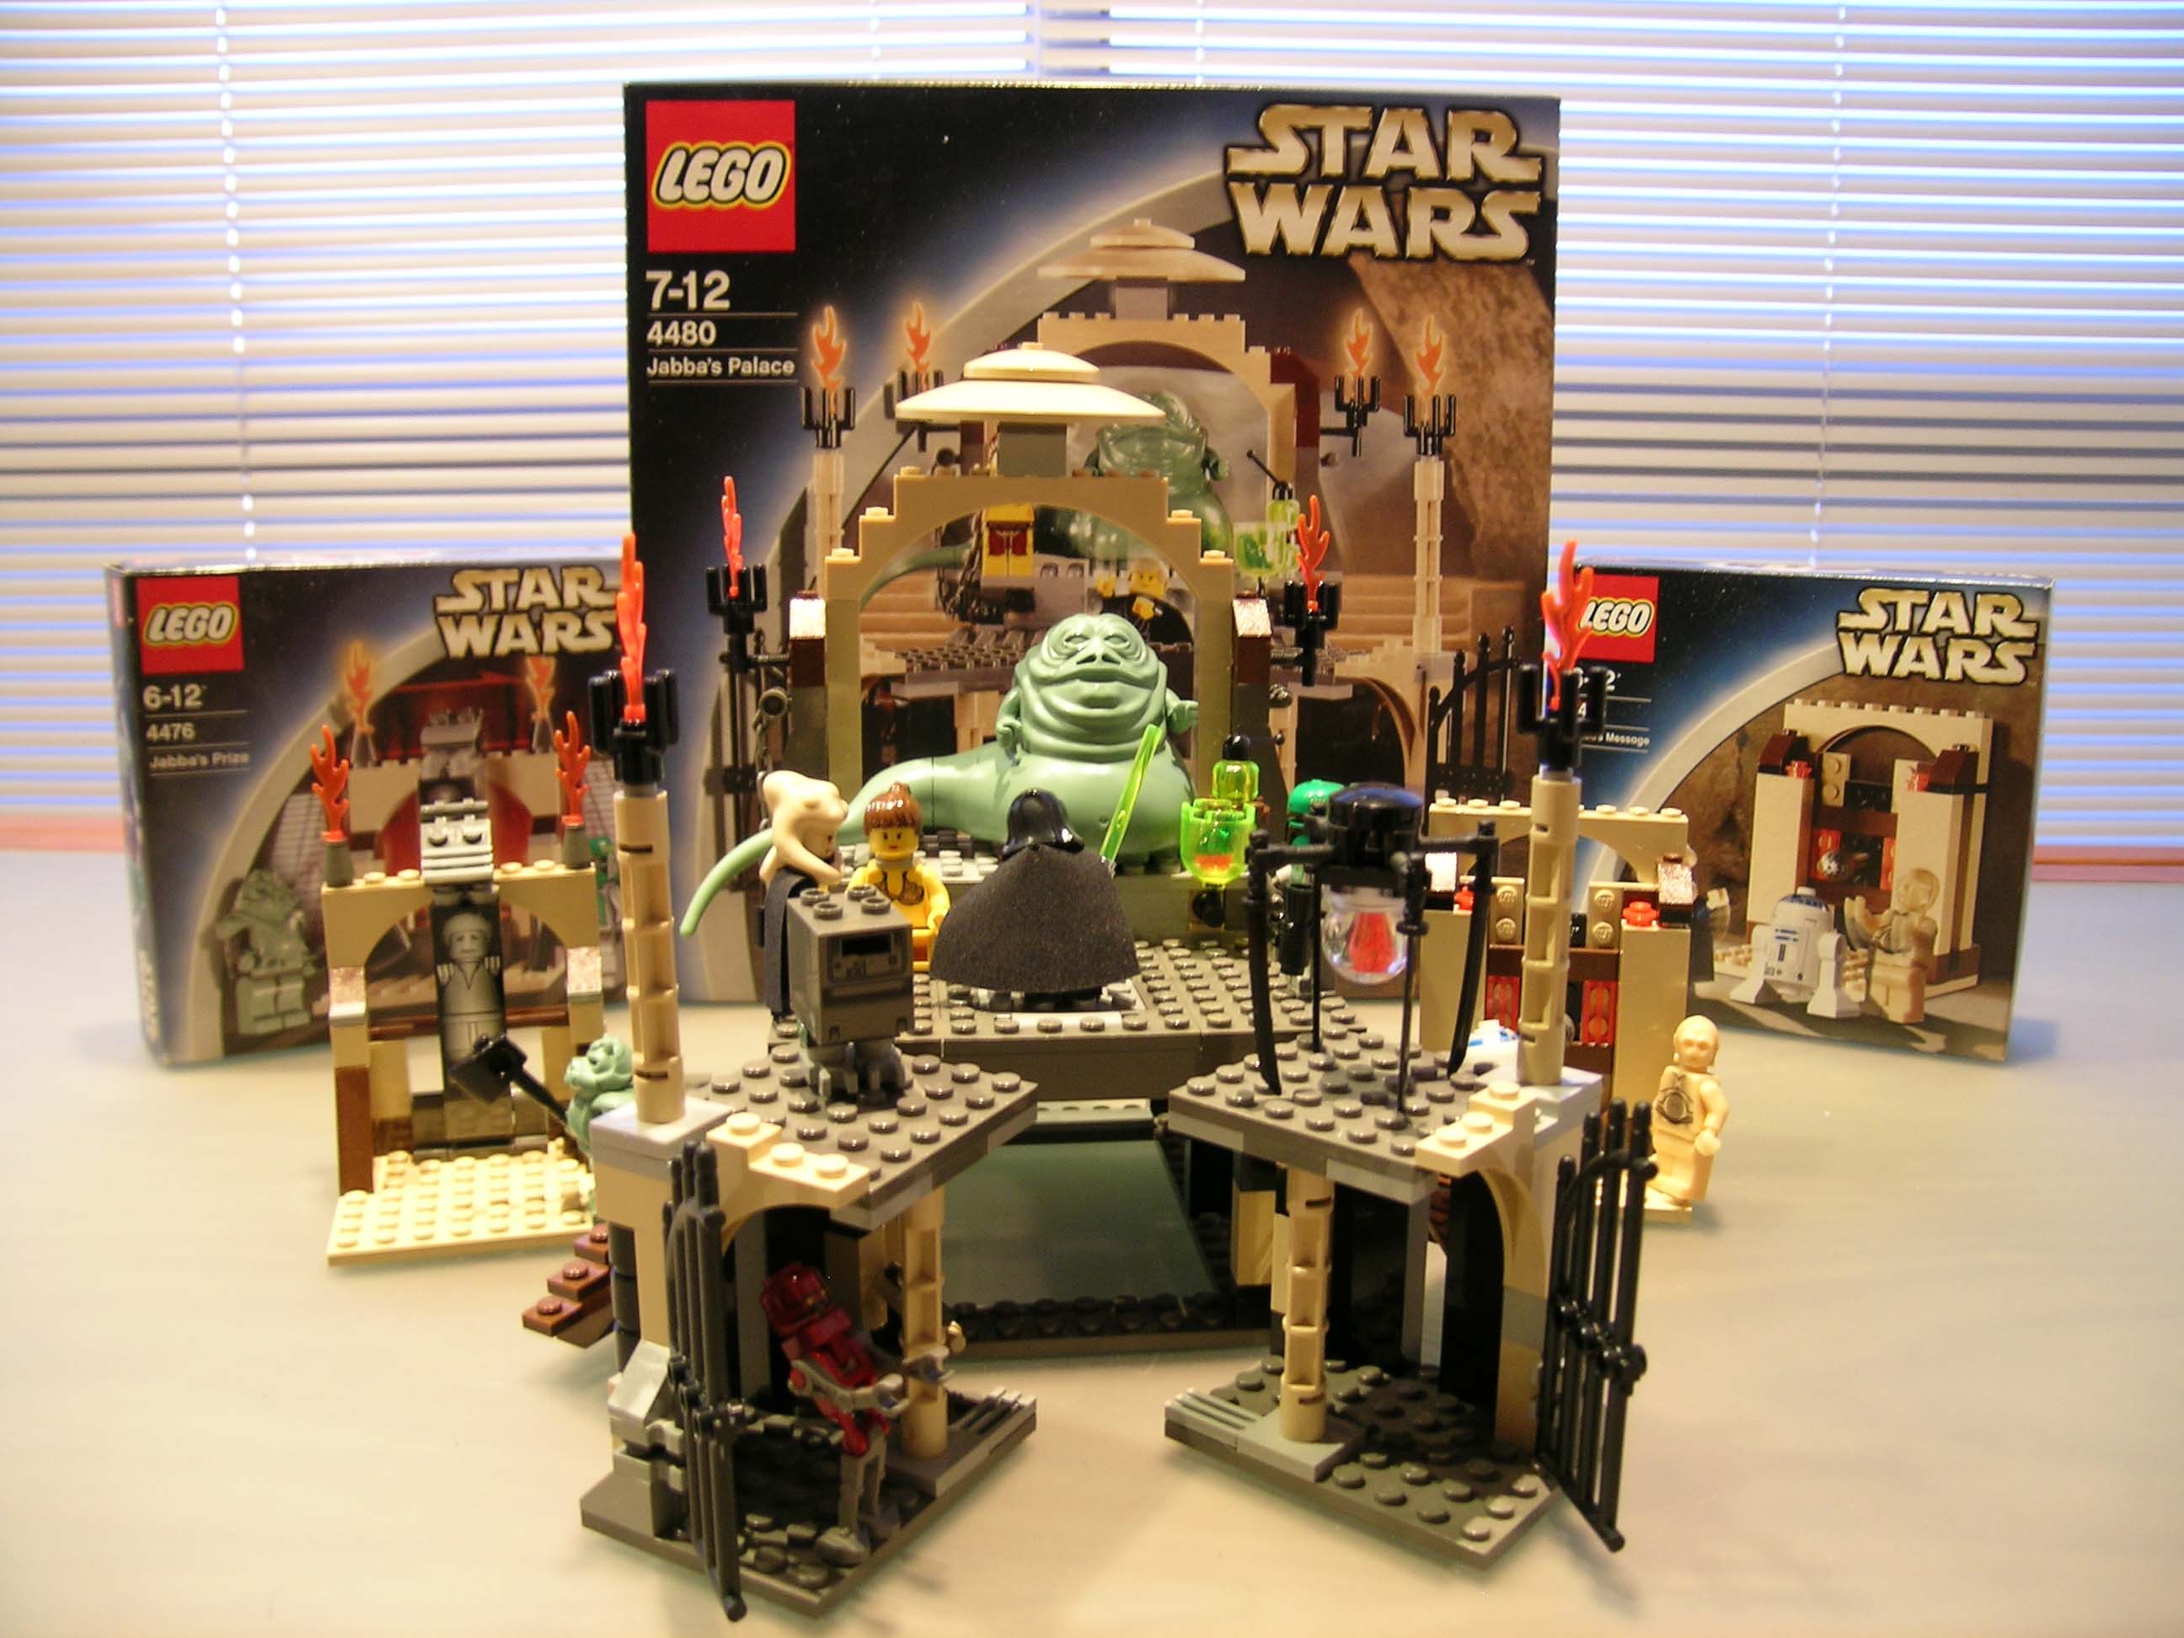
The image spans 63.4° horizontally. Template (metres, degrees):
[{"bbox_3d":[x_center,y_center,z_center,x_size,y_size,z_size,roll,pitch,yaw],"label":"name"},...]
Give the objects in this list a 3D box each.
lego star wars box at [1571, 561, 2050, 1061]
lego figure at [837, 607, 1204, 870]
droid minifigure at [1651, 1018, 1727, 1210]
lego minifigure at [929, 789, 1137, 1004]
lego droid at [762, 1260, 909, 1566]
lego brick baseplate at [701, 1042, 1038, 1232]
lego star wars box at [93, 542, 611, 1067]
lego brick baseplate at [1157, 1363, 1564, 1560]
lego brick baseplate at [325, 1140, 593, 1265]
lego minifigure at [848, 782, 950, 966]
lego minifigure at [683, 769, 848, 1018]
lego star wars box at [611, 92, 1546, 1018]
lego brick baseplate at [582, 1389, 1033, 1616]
[{"bbox_3d":[0.223,-0.006,0.568,0.141,0.142,0.042,6,12,26],"label":"lego star wars box"},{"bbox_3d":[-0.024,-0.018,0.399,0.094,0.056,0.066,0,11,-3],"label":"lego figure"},{"bbox_3d":[0.136,0.066,0.405,0.012,0.042,0.022,-7,13,-34],"label":"droid minifigure"},{"bbox_3d":[-0.011,0.016,0.342,0.039,0.043,0.019,1,11,1],"label":"lego minifigure"},{"bbox_3d":[-0.035,0.095,0.280,0.025,0.042,0.018,6,12,28],"label":"lego droid"},{"bbox_3d":[-0.042,0.049,0.290,0.048,0.008,0.048,7,14,28],"label":"lego brick baseplate"},{"bbox_3d":[-0.222,-0.007,0.556,0.141,0.142,0.042,-7,13,-34],"label":"lego star wars box"},{"bbox_3d":[0.053,0.109,0.314,0.064,0.005,0.048,10,14,40],"label":"lego brick baseplate"},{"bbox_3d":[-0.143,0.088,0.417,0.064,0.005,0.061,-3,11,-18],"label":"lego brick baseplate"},{"bbox_3d":[-0.039,0.013,0.364,0.022,0.041,0.013,0,11,-6],"label":"lego minifigure"},{"bbox_3d":[-0.055,0.015,0.344,0.018,0.045,0.025,2,11,6],"label":"lego minifigure"},{"bbox_3d":[-0.001,-0.084,0.586,0.283,0.284,0.058,0,11,-1],"label":"lego star wars box"},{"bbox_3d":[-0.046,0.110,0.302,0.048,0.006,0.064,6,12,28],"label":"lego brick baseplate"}]

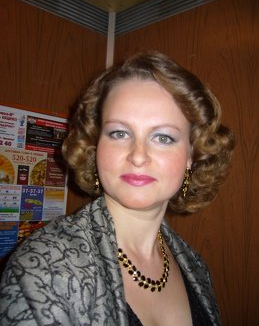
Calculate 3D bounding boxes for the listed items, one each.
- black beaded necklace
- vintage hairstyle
[{"bbox_3d":[0.012,0.154,0.622,0.140,0.120,0.130,4,-3,-29],"label":"black beaded necklace"},{"bbox_3d":[0.040,-0.059,0.638,0.295,0.275,0.220,5,-1,7],"label":"vintage hairstyle"}]

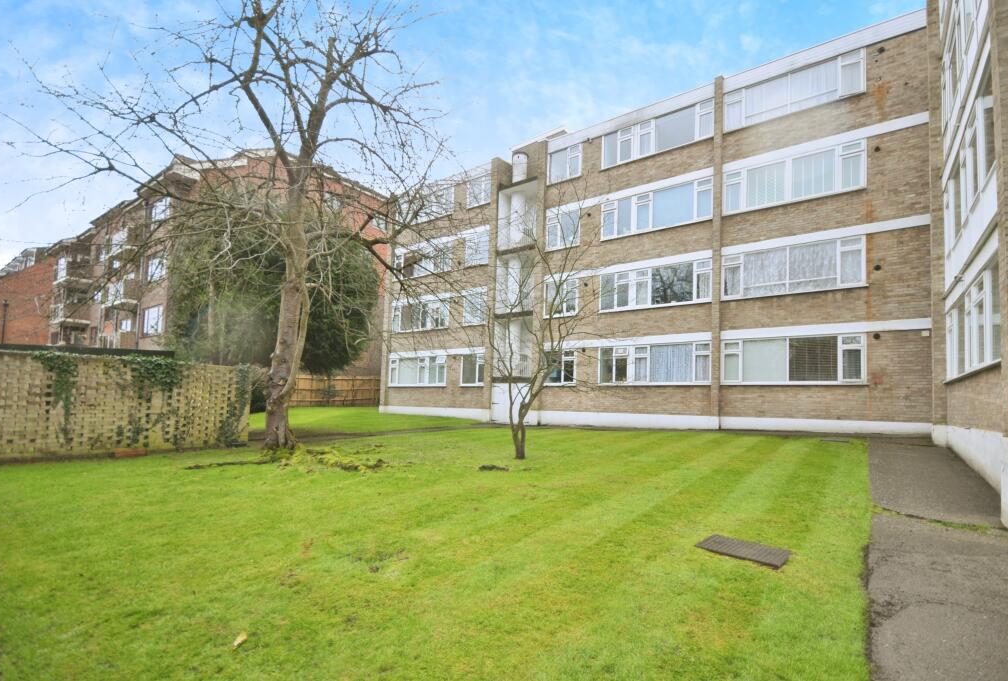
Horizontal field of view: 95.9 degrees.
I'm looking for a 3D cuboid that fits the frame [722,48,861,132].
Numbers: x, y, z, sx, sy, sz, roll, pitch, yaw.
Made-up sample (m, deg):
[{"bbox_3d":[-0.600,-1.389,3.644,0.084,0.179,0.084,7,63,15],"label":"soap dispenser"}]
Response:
[{"bbox_3d":[8.140,-7.017,12.962,3.420,1.085,0.130,-1,-4,36],"label":"frame"}]

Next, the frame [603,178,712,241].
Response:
[{"bbox_3d":[4.984,-4.328,15.217,3.728,1.288,0.130,-1,-4,36],"label":"frame"}]

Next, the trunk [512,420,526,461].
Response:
[{"bbox_3d":[0.305,1.935,8.950,0.250,0.800,0.220,1,-3,0],"label":"trunk"}]

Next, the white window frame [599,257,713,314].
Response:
[{"bbox_3d":[4.965,-1.767,15.230,3.744,1.306,0.130,-1,-4,36],"label":"white window frame"}]

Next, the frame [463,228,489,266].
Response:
[{"bbox_3d":[-1.168,-3.913,19.611,1.292,1.366,0.130,-1,-4,36],"label":"frame"}]

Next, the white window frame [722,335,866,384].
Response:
[{"bbox_3d":[8.114,0.597,12.980,3.526,1.320,0.130,-1,-4,36],"label":"white window frame"}]

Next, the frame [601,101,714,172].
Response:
[{"bbox_3d":[5.006,-6.815,15.201,3.730,1.169,0.130,-1,-4,36],"label":"frame"}]

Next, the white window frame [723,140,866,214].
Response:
[{"bbox_3d":[8.130,-4.563,12.969,3.479,1.264,0.130,-1,-4,36],"label":"white window frame"}]

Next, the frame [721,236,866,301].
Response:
[{"bbox_3d":[8.120,-2.006,12.976,3.511,1.329,0.130,-1,-4,36],"label":"frame"}]

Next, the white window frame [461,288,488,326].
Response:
[{"bbox_3d":[-1.245,-1.330,19.666,1.310,1.340,0.130,-1,-4,36],"label":"white window frame"}]

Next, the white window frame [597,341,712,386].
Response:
[{"bbox_3d":[4.934,0.828,15.252,3.782,1.330,0.130,-1,-4,36],"label":"white window frame"}]

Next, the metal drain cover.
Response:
[{"bbox_3d":[1.991,1.737,3.791,0.630,0.040,0.460,-4,-7,43],"label":"metal drain cover"}]

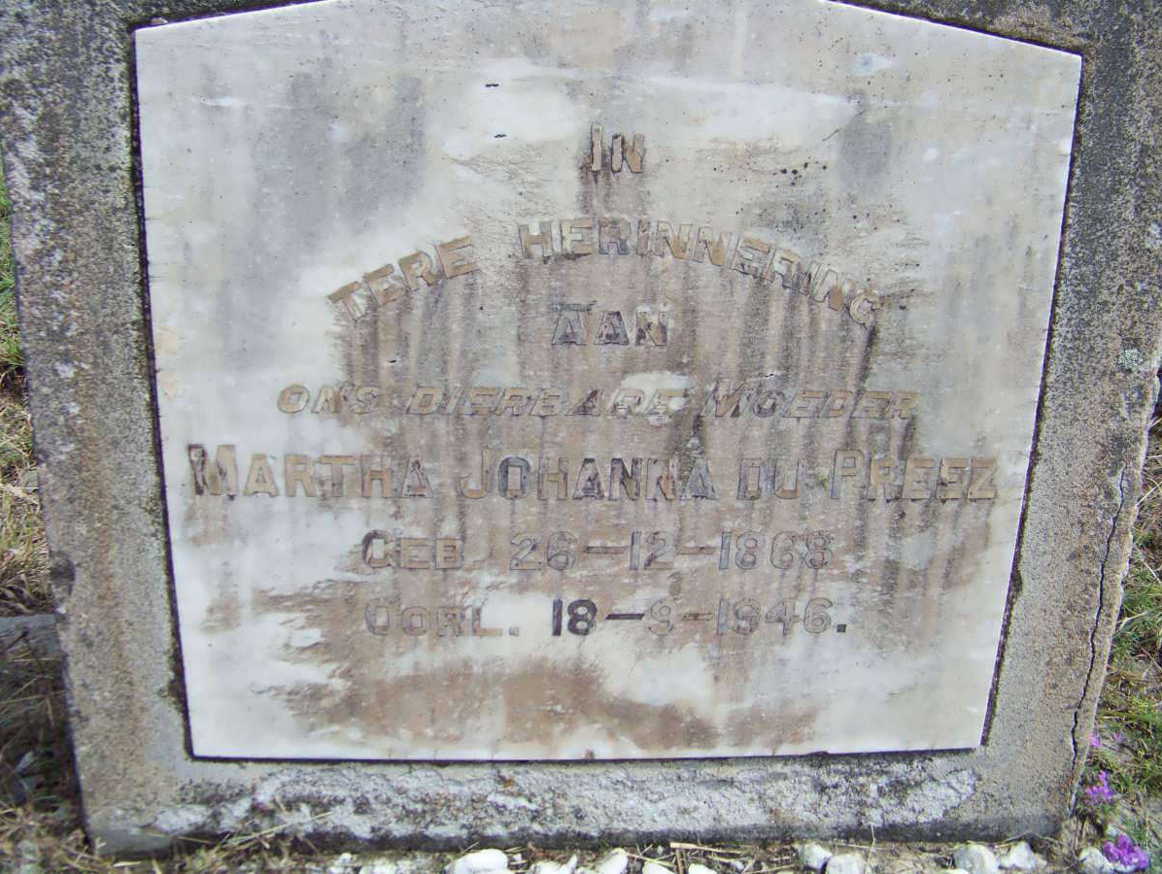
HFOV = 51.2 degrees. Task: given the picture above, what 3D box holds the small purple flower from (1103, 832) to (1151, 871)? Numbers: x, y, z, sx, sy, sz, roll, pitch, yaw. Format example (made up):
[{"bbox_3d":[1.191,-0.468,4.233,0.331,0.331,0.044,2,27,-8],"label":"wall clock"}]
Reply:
[{"bbox_3d":[0.418,0.319,0.930,0.036,0.025,0.031,0,17,-4],"label":"small purple flower"}]

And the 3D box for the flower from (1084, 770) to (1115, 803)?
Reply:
[{"bbox_3d":[0.430,0.289,1.005,0.026,0.024,0.025,0,17,-4],"label":"flower"}]

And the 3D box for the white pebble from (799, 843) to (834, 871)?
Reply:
[{"bbox_3d":[0.179,0.320,0.924,0.026,0.019,0.023,0,17,-4],"label":"white pebble"}]

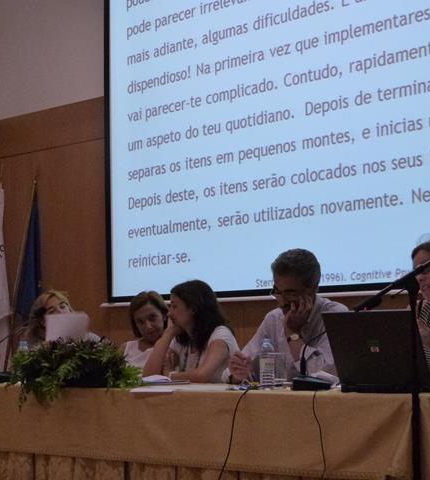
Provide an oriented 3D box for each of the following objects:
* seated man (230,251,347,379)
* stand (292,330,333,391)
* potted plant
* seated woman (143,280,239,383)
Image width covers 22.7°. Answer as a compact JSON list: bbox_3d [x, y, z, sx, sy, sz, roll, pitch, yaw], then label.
[{"bbox_3d":[0.342,0.694,4.557,0.560,1.312,0.800,-5,-7,40],"label":"seated man"},{"bbox_3d":[0.370,0.449,4.120,0.120,0.240,0.200,-5,-7,38],"label":"stand"},{"bbox_3d":[-0.605,0.571,4.620,0.600,0.300,0.420,-5,-7,38],"label":"potted plant"},{"bbox_3d":[-0.051,0.781,4.779,0.750,1.195,0.520,3,-7,-38],"label":"seated woman"}]

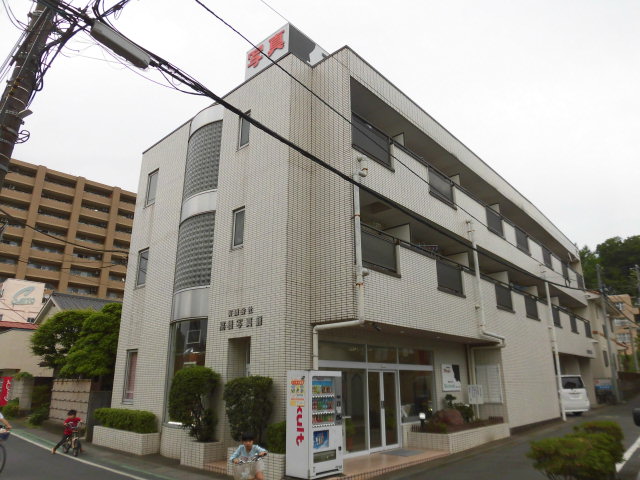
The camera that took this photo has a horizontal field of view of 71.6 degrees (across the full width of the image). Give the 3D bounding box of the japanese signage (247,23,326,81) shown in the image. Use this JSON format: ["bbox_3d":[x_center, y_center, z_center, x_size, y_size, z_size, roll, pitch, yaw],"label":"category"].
[{"bbox_3d":[-0.927,-4.990,13.149,1.820,1.300,1.800,-15,-23,39],"label":"japanese signage"}]

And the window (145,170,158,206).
[{"bbox_3d":[-5.708,-1.759,15.194,0.657,1.234,0.100,-15,-23,40],"label":"window"}]

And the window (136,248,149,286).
[{"bbox_3d":[-5.701,0.923,14.336,0.657,1.234,0.100,-15,-23,40],"label":"window"}]

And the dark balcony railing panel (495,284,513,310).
[{"bbox_3d":[6.621,2.074,15.956,0.100,0.876,1.612,-15,-23,39],"label":"dark balcony railing panel"}]

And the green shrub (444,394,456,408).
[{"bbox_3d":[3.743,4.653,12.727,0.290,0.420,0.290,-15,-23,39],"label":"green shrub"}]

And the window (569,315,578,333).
[{"bbox_3d":[13.110,4.337,22.955,0.100,0.900,1.250,-15,-23,39],"label":"window"}]

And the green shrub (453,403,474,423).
[{"bbox_3d":[4.369,5.289,13.487,0.617,0.597,0.597,-15,-23,40],"label":"green shrub"}]

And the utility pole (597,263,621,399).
[{"bbox_3d":[18.366,5.843,28.312,0.280,8.400,0.280,-15,-23,39],"label":"utility pole"}]

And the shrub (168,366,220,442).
[{"bbox_3d":[-2.867,3.757,10.180,1.250,1.650,1.100,-15,-23,40],"label":"shrub"}]

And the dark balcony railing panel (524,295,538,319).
[{"bbox_3d":[8.610,2.811,18.133,0.100,0.820,1.500,-15,-23,39],"label":"dark balcony railing panel"}]

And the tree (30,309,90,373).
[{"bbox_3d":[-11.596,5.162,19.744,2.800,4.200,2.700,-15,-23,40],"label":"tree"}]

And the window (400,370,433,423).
[{"bbox_3d":[2.811,4.565,12.969,0.100,1.360,1.850,-15,-23,40],"label":"window"}]

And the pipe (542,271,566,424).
[{"bbox_3d":[10.286,4.546,19.506,0.159,6.269,0.149,-15,-23,39],"label":"pipe"}]

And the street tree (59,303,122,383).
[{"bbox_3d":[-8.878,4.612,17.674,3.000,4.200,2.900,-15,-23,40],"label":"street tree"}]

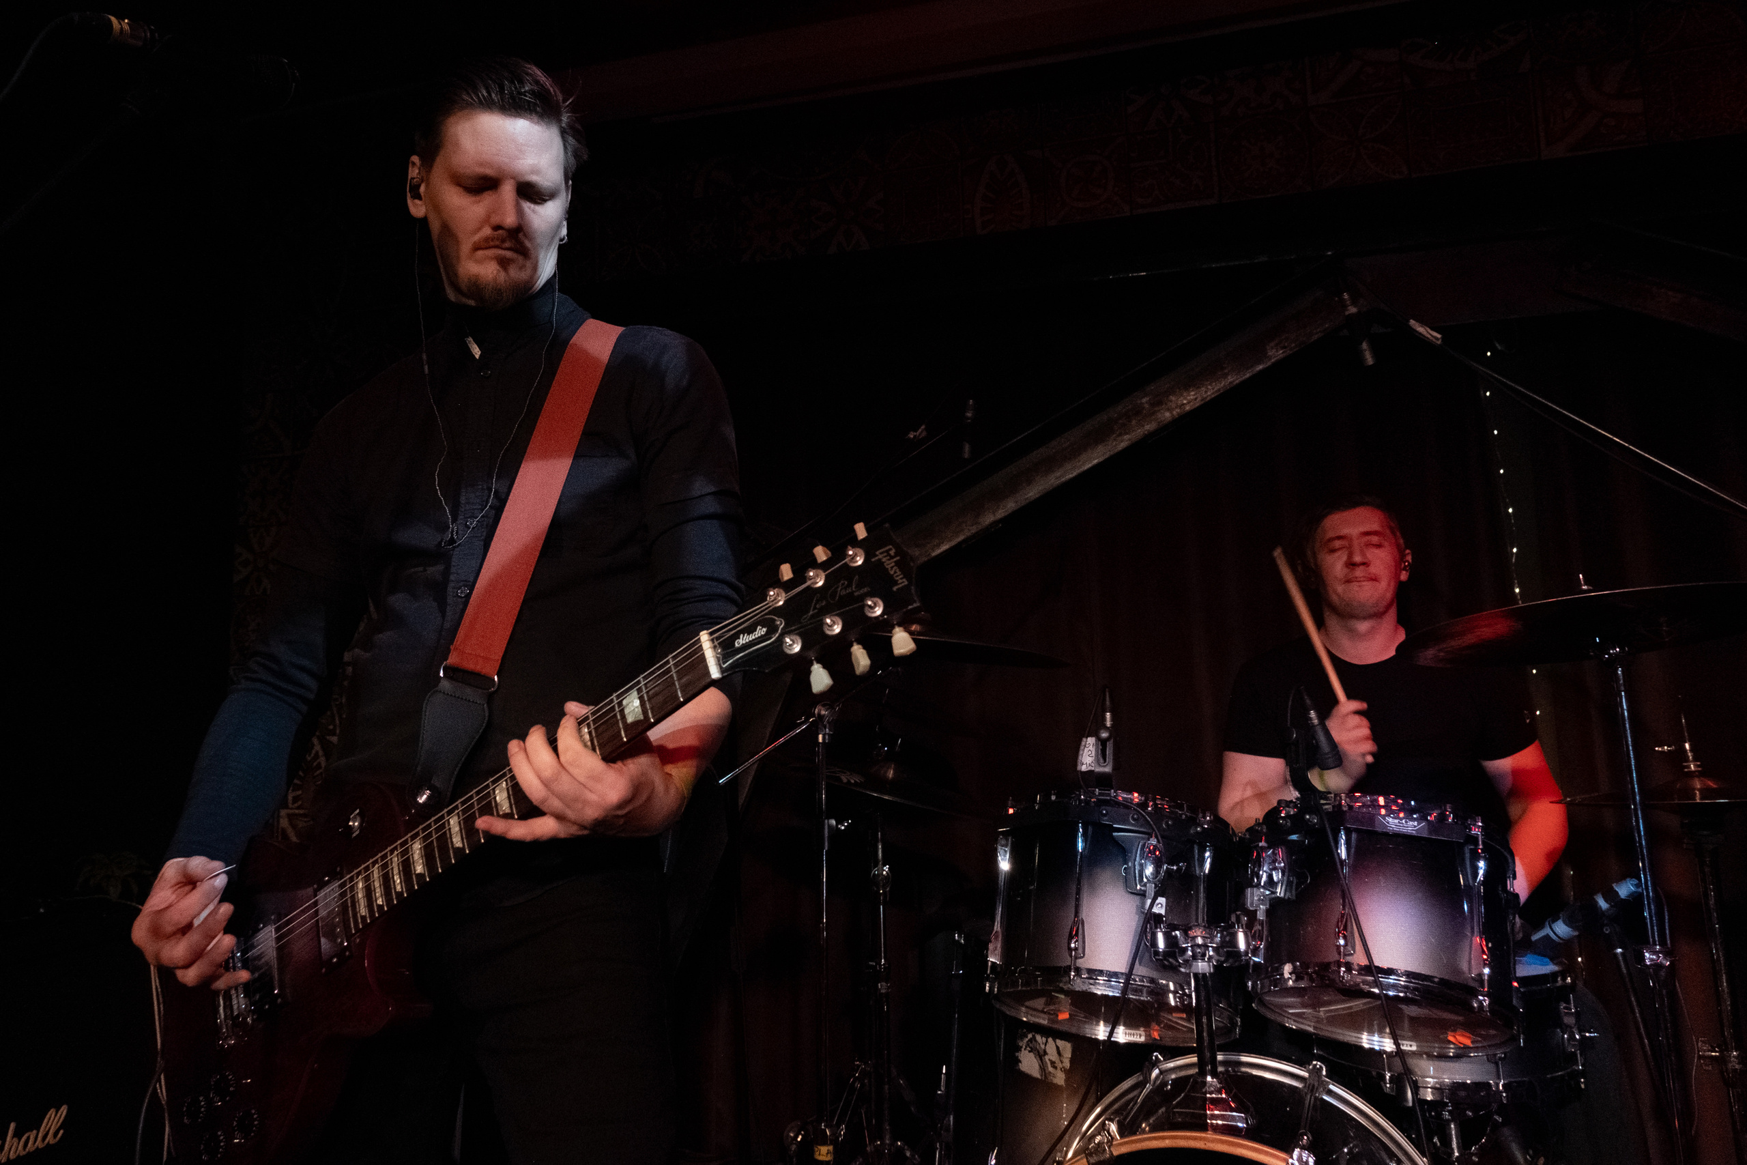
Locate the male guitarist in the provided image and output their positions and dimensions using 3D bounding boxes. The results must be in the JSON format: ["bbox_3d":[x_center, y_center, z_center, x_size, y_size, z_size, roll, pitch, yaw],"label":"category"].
[{"bbox_3d":[-0.396,0.332,1.155,0.580,1.780,0.450,-2,-10,9],"label":"male guitarist"}]

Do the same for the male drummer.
[{"bbox_3d":[0.837,0.527,1.894,0.680,1.420,0.700,-5,-11,24],"label":"male drummer"}]

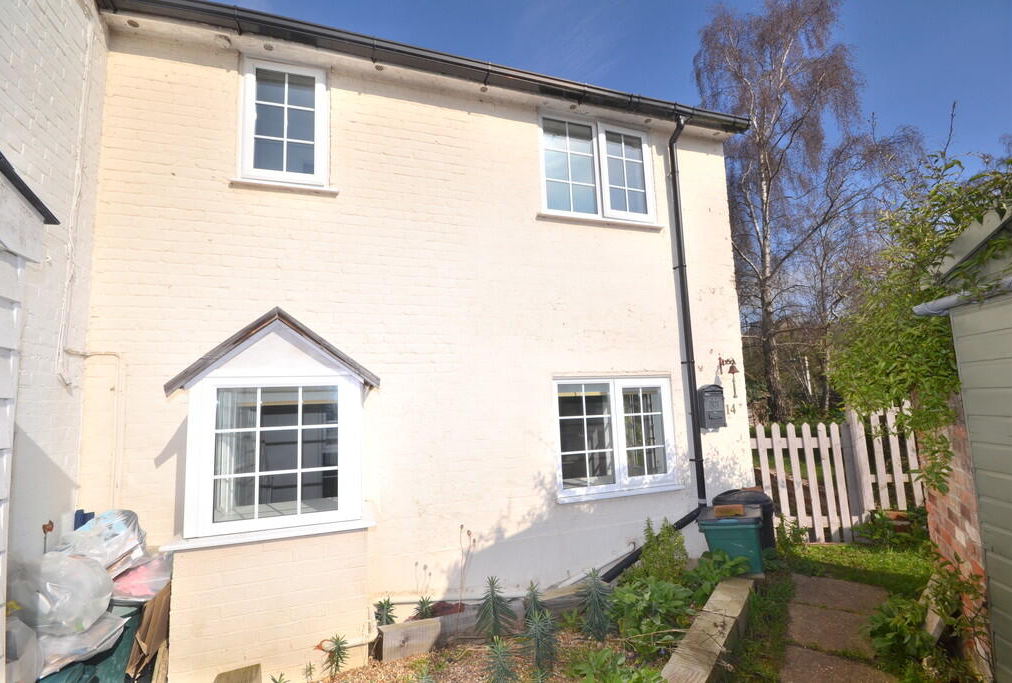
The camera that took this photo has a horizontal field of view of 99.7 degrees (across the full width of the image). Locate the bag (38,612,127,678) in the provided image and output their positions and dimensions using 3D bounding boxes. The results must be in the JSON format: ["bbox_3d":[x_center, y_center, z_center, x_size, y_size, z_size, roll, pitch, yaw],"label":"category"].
[{"bbox_3d":[-1.878,1.298,1.895,0.350,0.180,0.420,0,-5,-18],"label":"bag"}]

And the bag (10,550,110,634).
[{"bbox_3d":[-1.951,1.112,1.879,0.370,0.330,0.370,0,-5,-18],"label":"bag"}]

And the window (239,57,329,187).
[{"bbox_3d":[-1.665,-1.628,3.235,0.590,0.930,0.100,0,-5,-18],"label":"window"}]

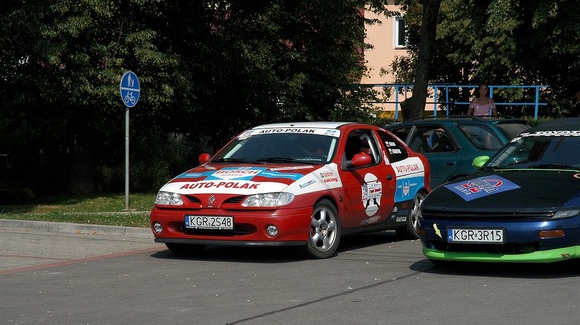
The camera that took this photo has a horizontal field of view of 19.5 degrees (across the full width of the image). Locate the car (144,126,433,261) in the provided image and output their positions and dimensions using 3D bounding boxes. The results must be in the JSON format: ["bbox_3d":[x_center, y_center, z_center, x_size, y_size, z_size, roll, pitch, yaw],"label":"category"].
[{"bbox_3d":[0.118,0.237,17.529,1.720,1.340,3.940,0,1,26],"label":"car"}]

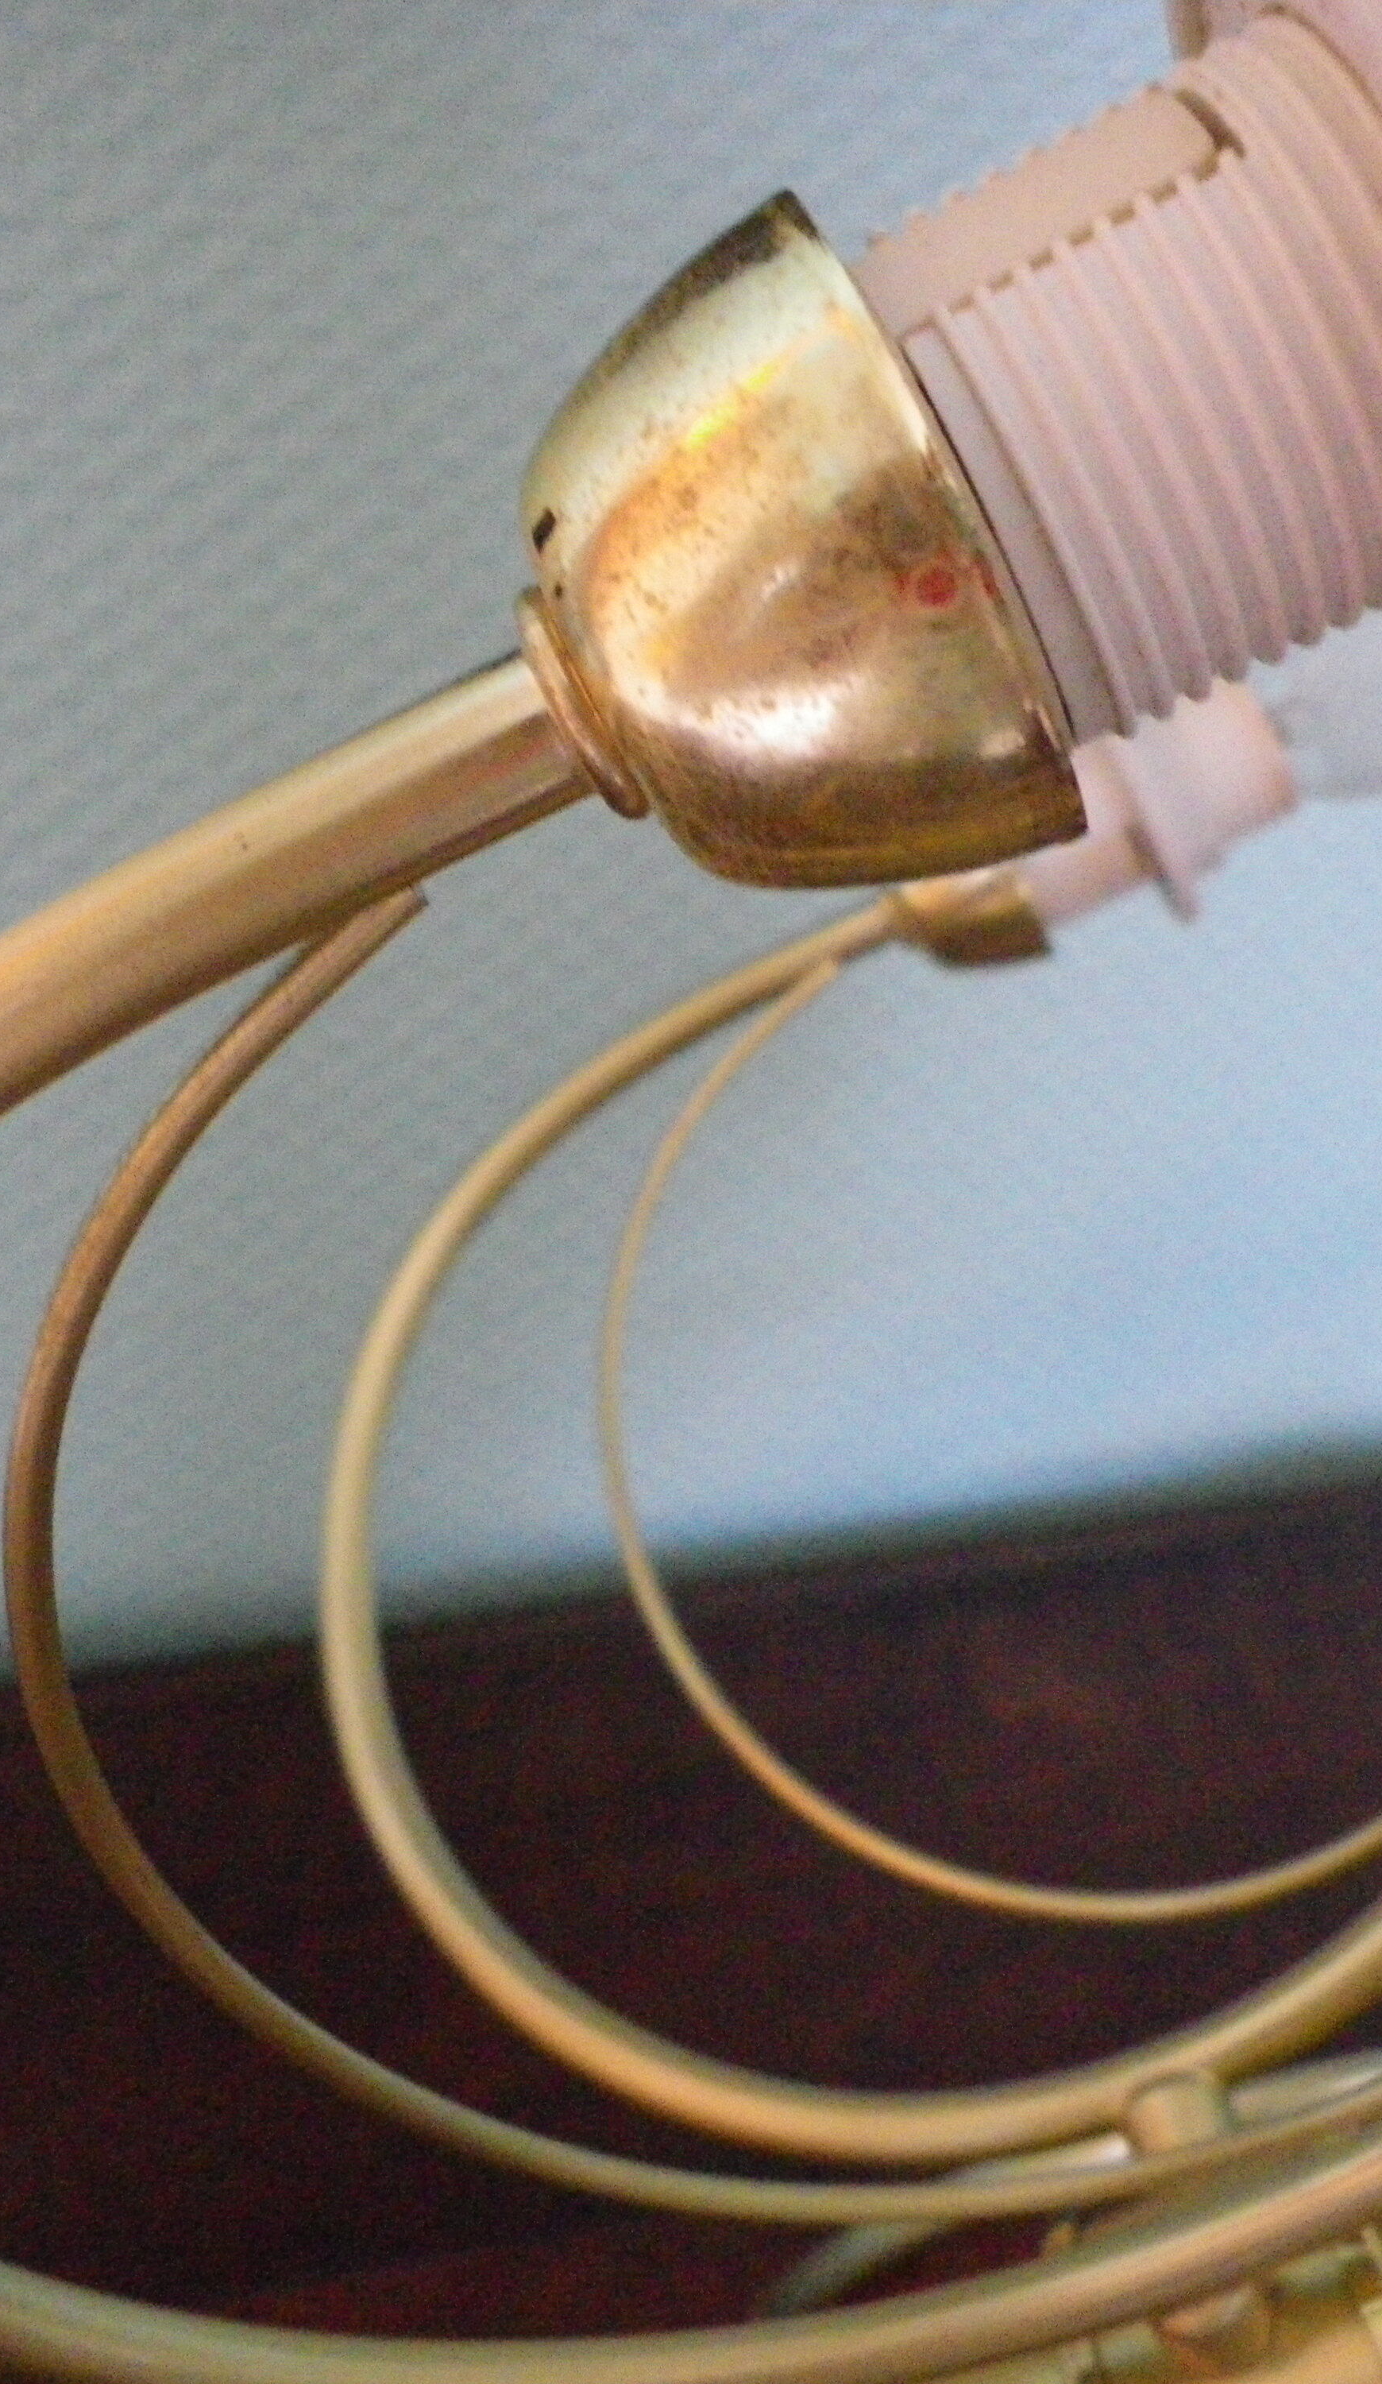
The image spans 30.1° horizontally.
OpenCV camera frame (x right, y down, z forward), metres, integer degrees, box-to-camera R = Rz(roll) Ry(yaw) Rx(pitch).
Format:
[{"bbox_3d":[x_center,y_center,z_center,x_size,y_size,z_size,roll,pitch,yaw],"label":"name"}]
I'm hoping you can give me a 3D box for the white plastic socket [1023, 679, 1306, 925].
[{"bbox_3d":[0.071,-0.064,0.419,0.049,0.043,0.043,-25,0,5],"label":"white plastic socket"}]

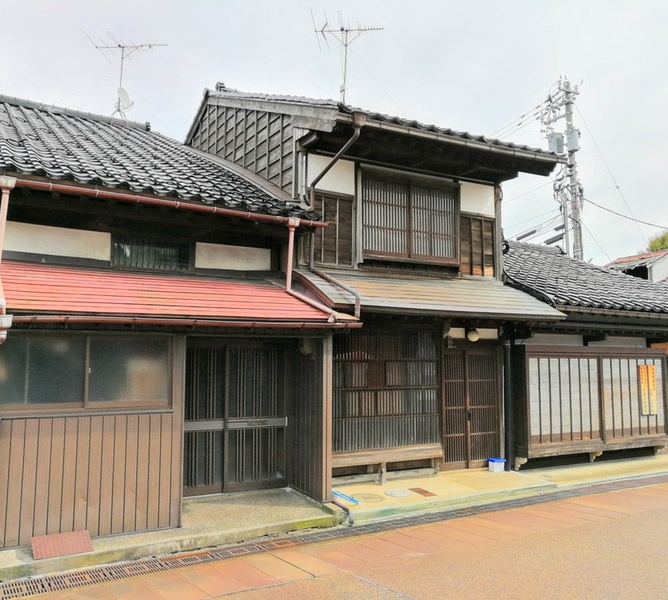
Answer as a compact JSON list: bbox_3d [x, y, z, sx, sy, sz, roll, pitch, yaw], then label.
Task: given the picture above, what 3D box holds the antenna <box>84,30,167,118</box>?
[{"bbox_3d":[-4.542,-4.898,13.940,1.650,1.750,1.550,0,-6,4],"label":"antenna"}]

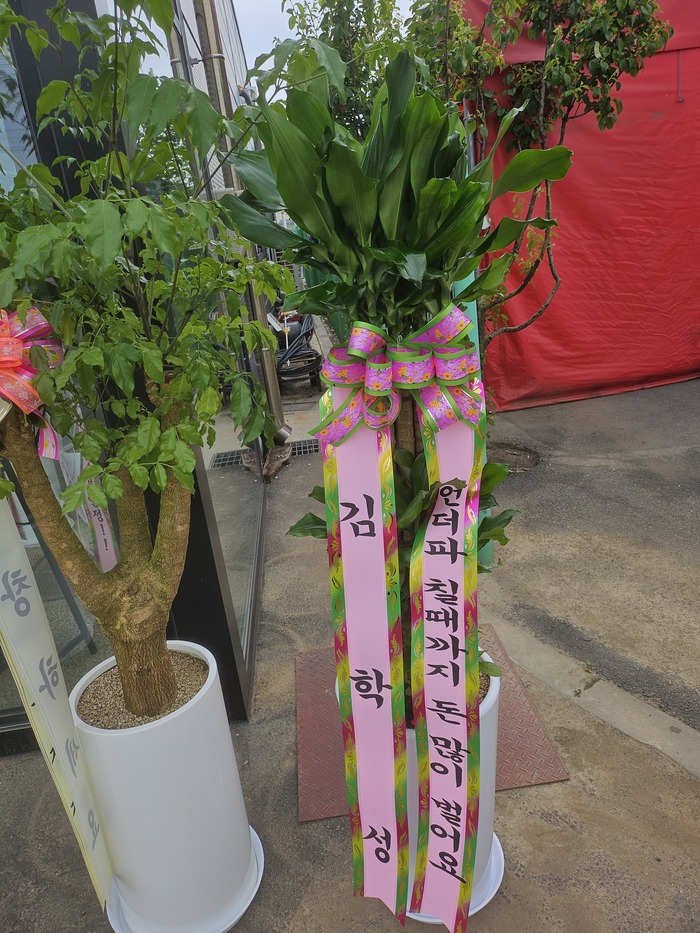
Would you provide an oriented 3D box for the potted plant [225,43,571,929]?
[{"bbox_3d":[0.149,0.184,1.291,0.560,1.720,0.520,-7,20,0],"label":"potted plant"}]

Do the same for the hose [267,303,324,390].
[{"bbox_3d":[-0.590,-1.262,6.829,0.520,0.780,0.500,-7,20,0],"label":"hose"}]

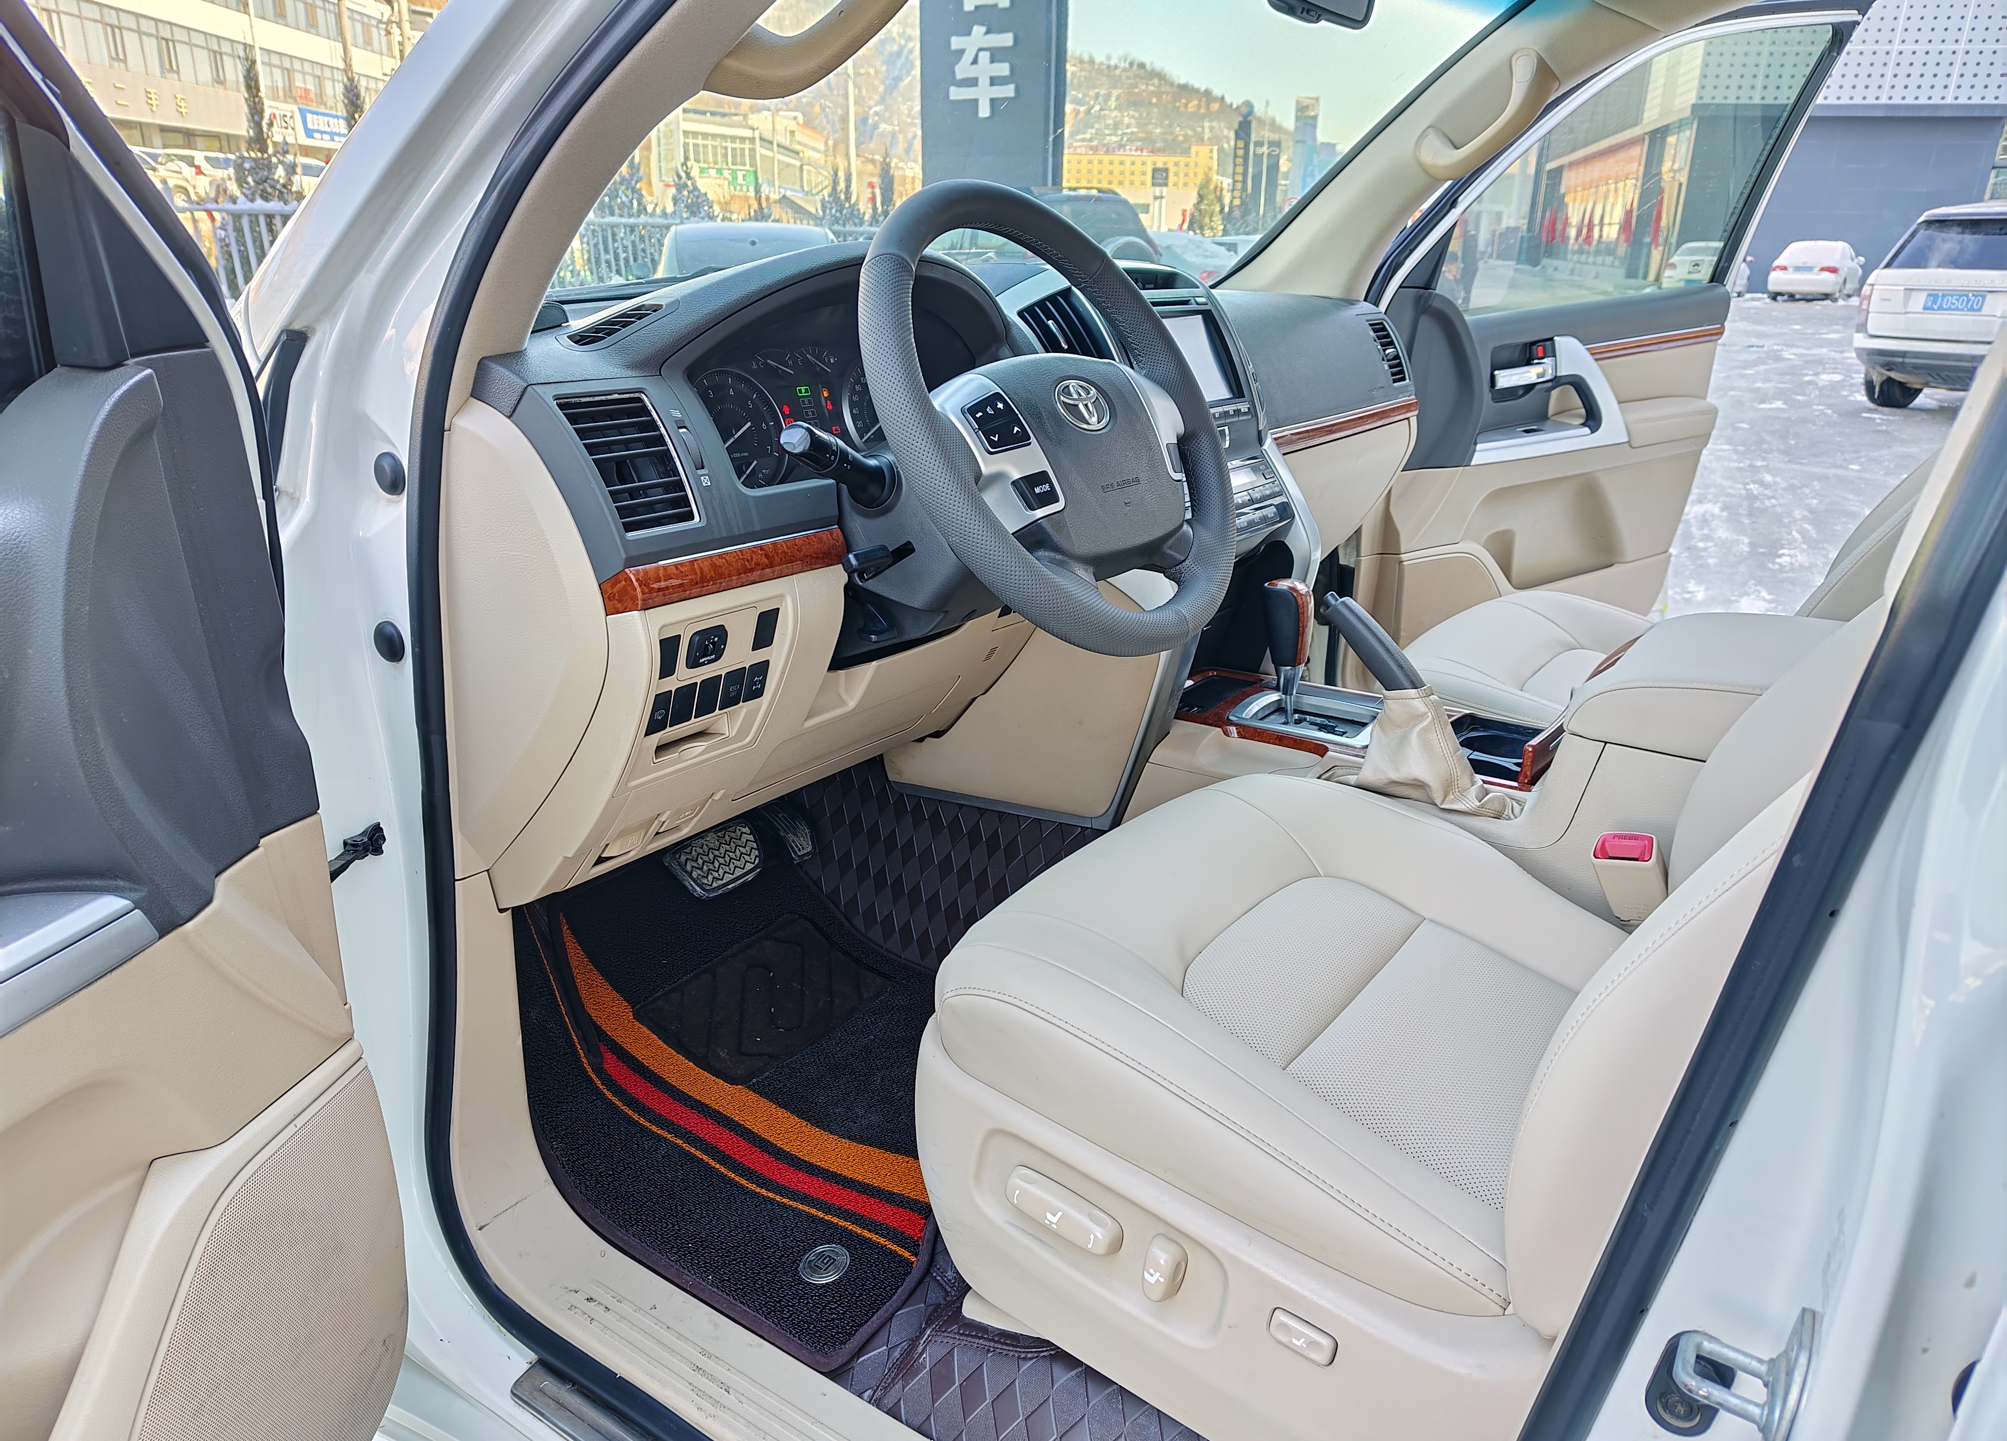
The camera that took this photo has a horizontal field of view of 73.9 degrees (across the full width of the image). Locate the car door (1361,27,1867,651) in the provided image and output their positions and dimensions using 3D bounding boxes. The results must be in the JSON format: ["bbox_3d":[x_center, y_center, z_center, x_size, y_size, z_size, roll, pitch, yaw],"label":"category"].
[{"bbox_3d":[0.993,-0.637,2.286,1.040,1.150,0.180,-12,23,-31],"label":"car door"}]

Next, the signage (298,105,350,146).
[{"bbox_3d":[-30.739,-26.928,60.587,0.200,1.400,6.000,0,20,-3],"label":"signage"}]

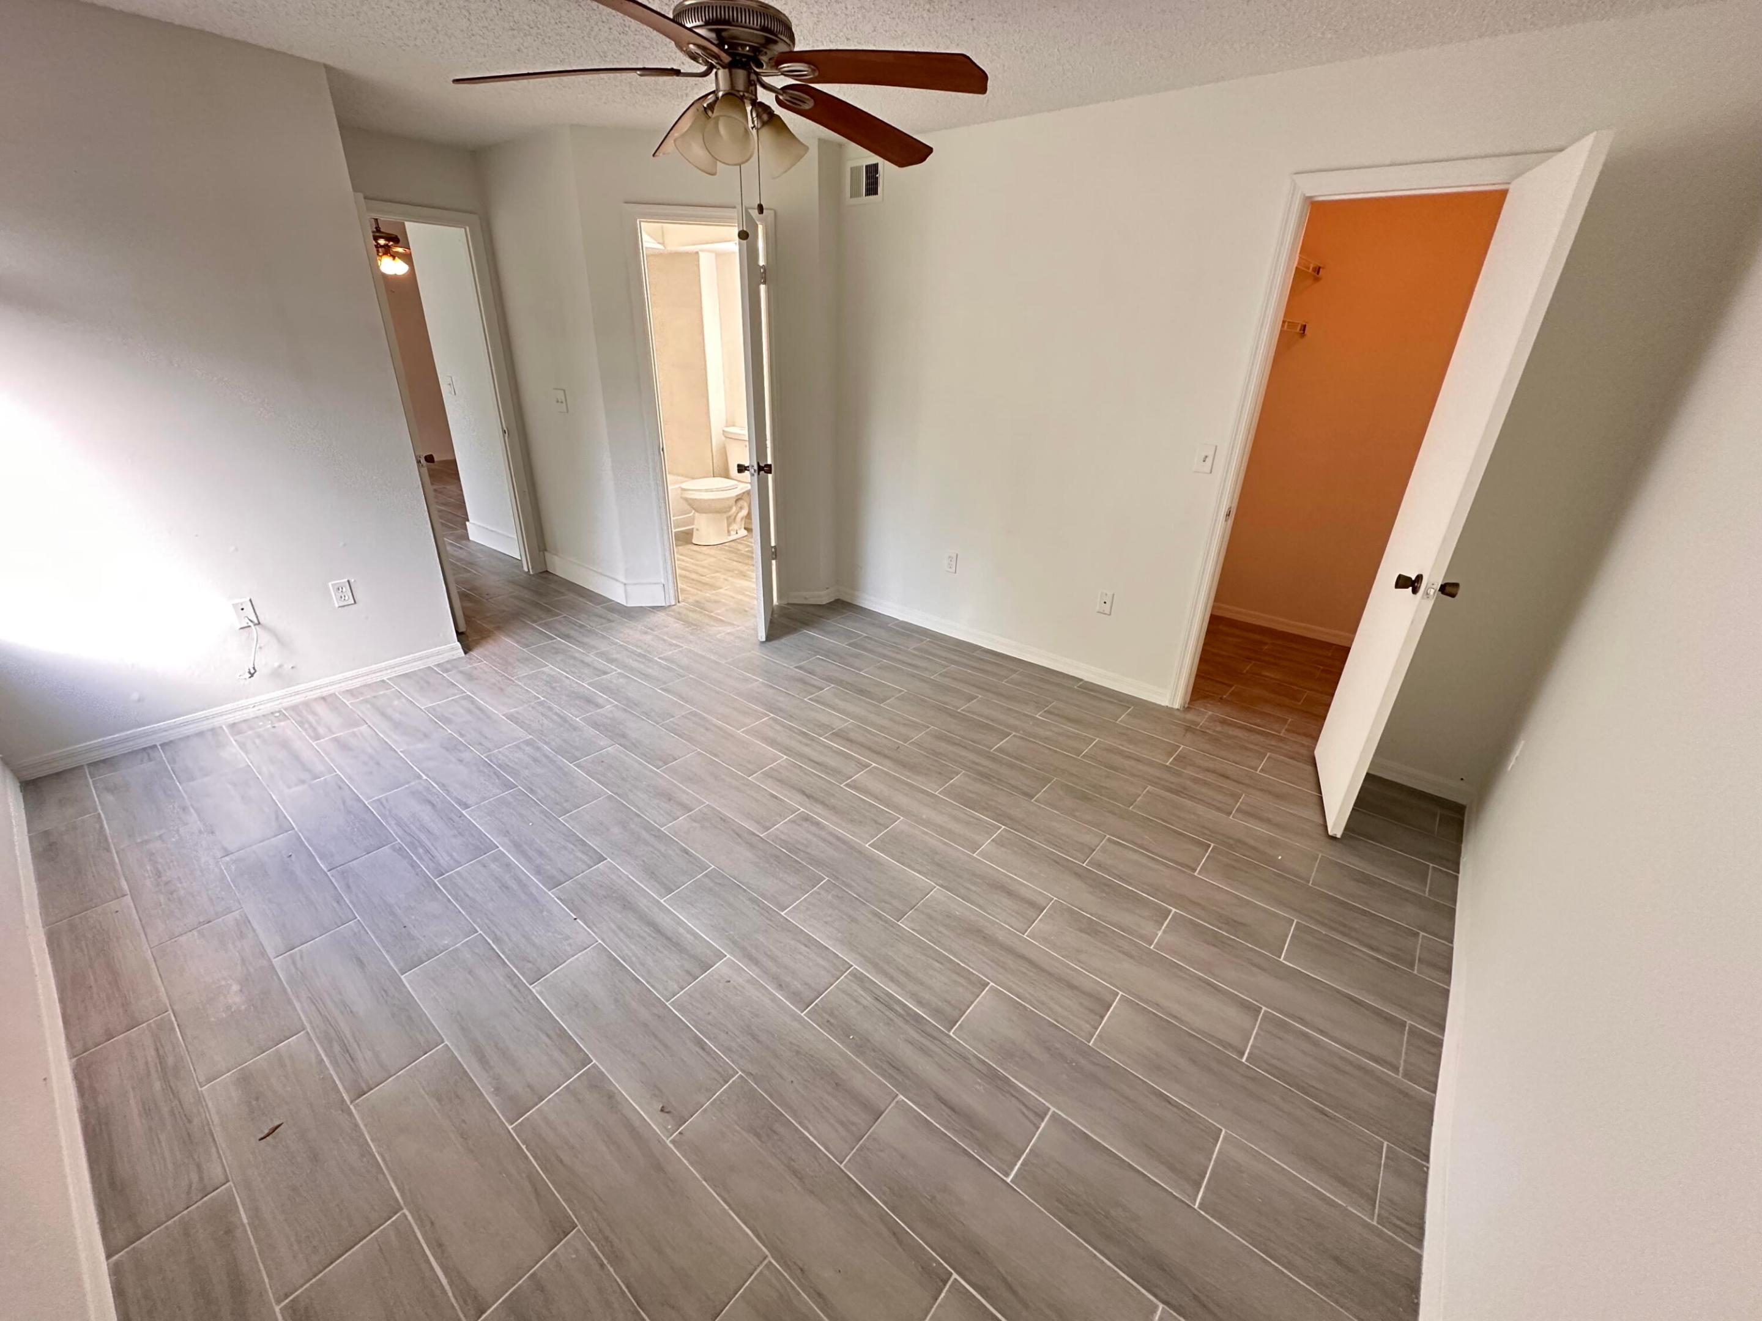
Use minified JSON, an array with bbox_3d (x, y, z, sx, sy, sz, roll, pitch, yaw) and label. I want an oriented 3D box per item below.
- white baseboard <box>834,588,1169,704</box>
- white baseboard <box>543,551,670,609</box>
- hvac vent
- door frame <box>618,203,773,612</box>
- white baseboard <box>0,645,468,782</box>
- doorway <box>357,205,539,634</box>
[{"bbox_3d":[0.557,-0.130,4.009,2.150,0.093,0.022,21,31,34],"label":"white baseboard"},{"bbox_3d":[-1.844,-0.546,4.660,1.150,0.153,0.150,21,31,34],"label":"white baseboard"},{"bbox_3d":[-0.084,-2.399,3.569,0.245,0.197,0.025,21,31,34],"label":"hvac vent"},{"bbox_3d":[-0.936,-1.325,4.061,0.735,2.125,0.140,-1,25,-6],"label":"door frame"},{"bbox_3d":[-2.673,0.167,3.148,0.022,0.093,1.565,21,31,34],"label":"white baseboard"},{"bbox_3d":[-2.630,-1.454,4.226,0.140,2.115,0.880,21,31,34],"label":"doorway"}]

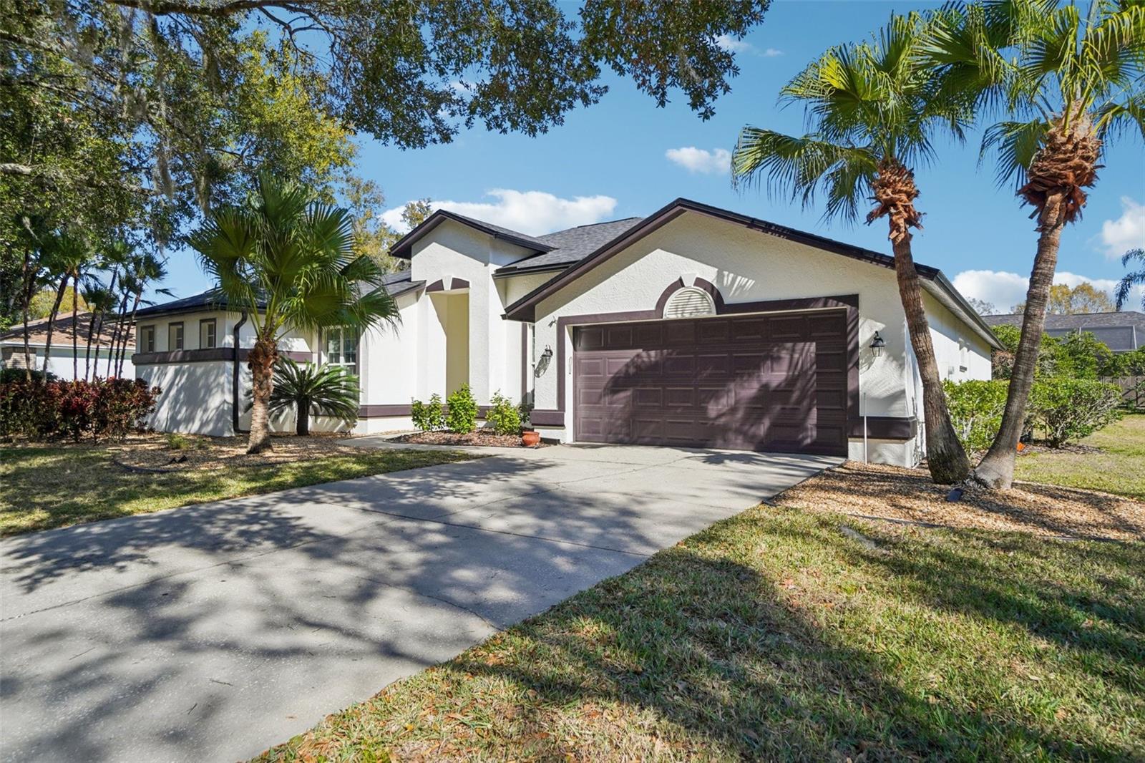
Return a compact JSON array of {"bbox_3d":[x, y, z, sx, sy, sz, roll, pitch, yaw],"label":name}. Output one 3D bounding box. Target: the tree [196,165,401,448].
[{"bbox_3d":[-4.792,-1.193,11.500,3.590,4.851,3.300,0,-1,0],"label":"tree"}]

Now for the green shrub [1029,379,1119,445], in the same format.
[{"bbox_3d":[9.621,0.591,12.800,1.835,1.354,1.600,0,-1,0],"label":"green shrub"}]

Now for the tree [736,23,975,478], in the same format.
[{"bbox_3d":[3.418,-1.632,8.150,2.959,5.751,2.800,0,-1,0],"label":"tree"}]

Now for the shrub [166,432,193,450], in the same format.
[{"bbox_3d":[-7.184,1.095,12.200,0.490,0.327,0.450,0,-1,0],"label":"shrub"}]

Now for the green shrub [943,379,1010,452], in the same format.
[{"bbox_3d":[7.323,0.611,12.000,1.447,1.318,1.350,0,-1,0],"label":"green shrub"}]

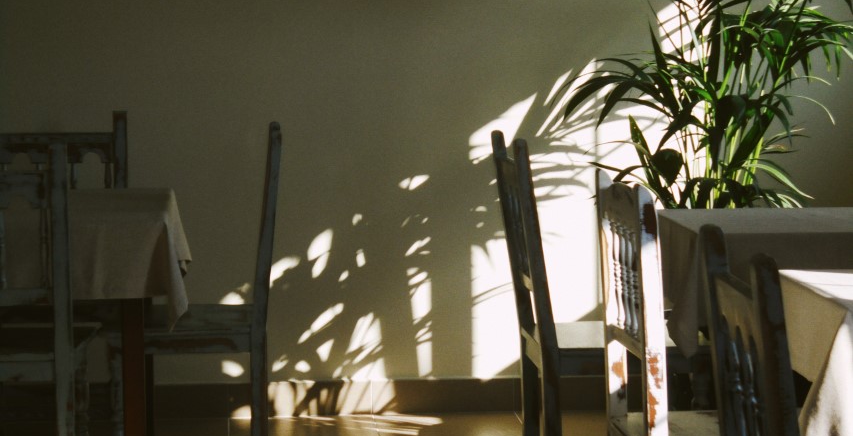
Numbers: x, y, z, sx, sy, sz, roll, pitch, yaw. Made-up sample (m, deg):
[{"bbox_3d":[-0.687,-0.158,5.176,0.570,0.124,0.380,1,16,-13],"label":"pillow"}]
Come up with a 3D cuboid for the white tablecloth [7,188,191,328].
[{"bbox_3d":[-1.006,0.098,5.762,0.840,0.280,0.780,-1,6,-5],"label":"white tablecloth"}]

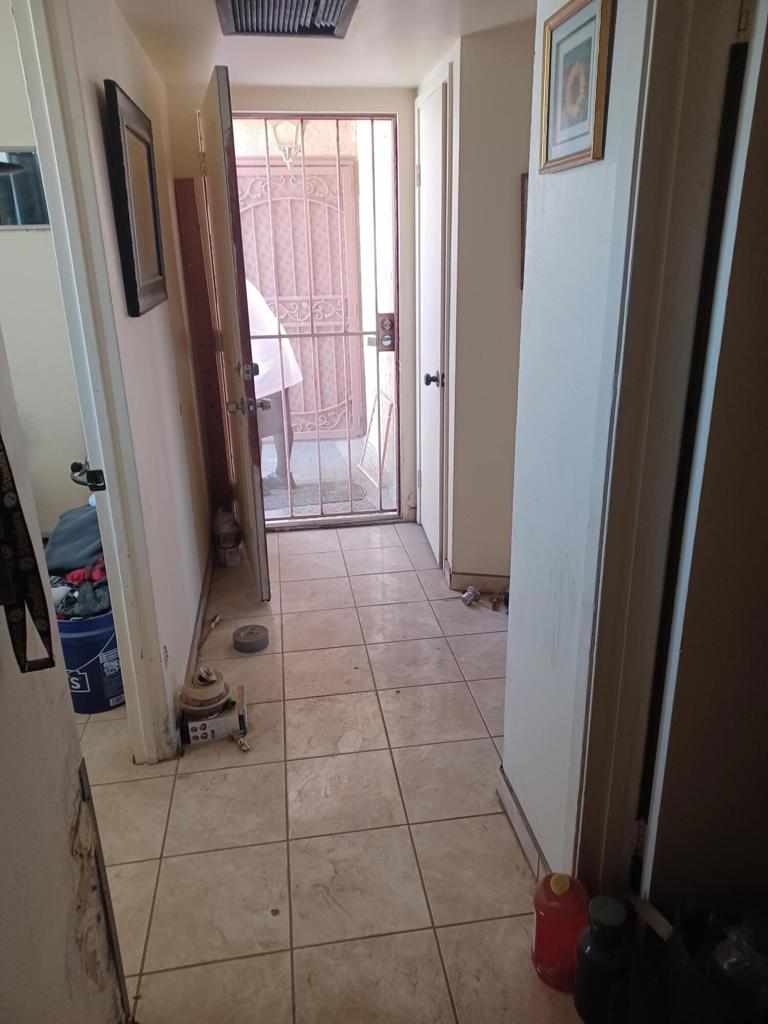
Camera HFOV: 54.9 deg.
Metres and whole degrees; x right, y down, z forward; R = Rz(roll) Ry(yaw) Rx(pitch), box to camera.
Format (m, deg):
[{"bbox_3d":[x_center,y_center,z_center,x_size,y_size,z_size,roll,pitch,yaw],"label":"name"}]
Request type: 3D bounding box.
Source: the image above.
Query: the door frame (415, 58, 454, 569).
[{"bbox_3d":[0.267,-0.821,3.479,0.100,2.120,0.750,-4,20,-7],"label":"door frame"}]

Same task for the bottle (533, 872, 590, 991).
[{"bbox_3d":[0.375,0.868,1.552,0.117,0.240,0.117,-4,20,-7],"label":"bottle"}]

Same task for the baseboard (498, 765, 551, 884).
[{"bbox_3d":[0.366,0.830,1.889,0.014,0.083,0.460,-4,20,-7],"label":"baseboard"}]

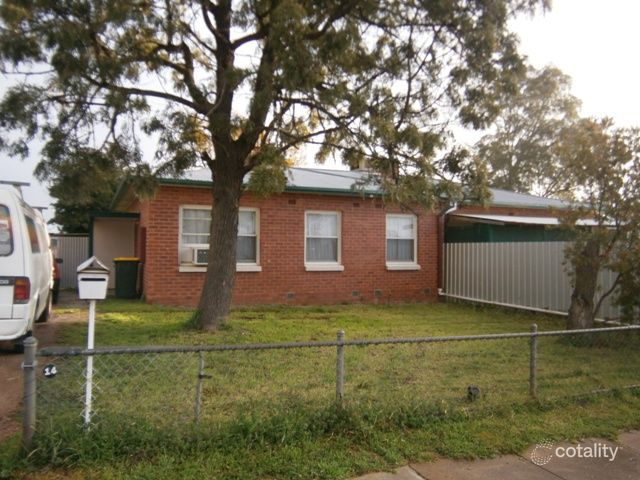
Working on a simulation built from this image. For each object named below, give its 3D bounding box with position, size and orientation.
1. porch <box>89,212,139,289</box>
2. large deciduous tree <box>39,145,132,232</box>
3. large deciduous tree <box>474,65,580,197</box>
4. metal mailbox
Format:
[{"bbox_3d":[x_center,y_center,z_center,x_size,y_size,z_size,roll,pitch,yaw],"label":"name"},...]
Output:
[{"bbox_3d":[-5.718,0.363,13.351,1.220,2.150,1.500,1,-2,-24],"label":"porch"},{"bbox_3d":[-10.100,-1.200,20.800,3.900,5.500,3.800,1,-1,0],"label":"large deciduous tree"},{"bbox_3d":[12.950,-4.400,30.000,6.800,12.600,6.600,1,-1,0],"label":"large deciduous tree"},{"bbox_3d":[-1.700,0.288,3.600,0.230,0.310,0.310,2,-1,-27],"label":"metal mailbox"}]

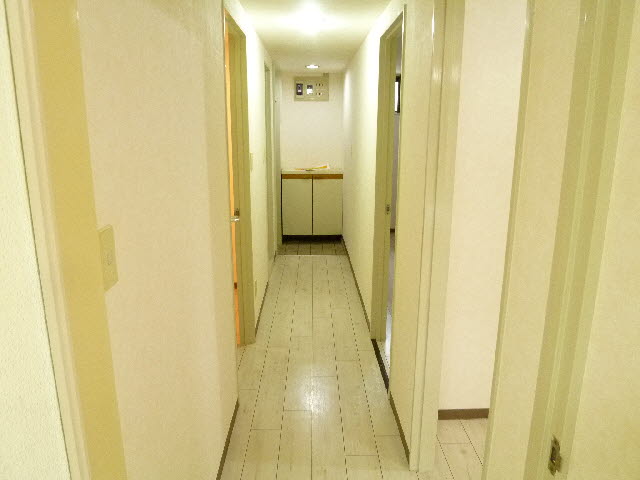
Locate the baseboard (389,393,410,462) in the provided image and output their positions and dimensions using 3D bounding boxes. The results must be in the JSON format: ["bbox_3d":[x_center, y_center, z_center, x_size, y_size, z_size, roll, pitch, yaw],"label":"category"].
[{"bbox_3d":[0.388,0.904,2.271,0.012,0.075,0.501,0,14,-1],"label":"baseboard"}]

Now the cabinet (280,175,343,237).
[{"bbox_3d":[-0.093,-0.499,6.214,0.782,0.819,0.400,0,14,-1],"label":"cabinet"}]

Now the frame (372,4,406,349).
[{"bbox_3d":[0.423,-0.175,2.647,0.120,1.976,0.789,0,14,-1],"label":"frame"}]

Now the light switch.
[{"bbox_3d":[-0.416,0.038,0.906,0.011,0.121,0.061,0,14,-1],"label":"light switch"}]

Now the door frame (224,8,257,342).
[{"bbox_3d":[-0.497,-0.177,2.650,0.120,1.976,0.782,0,14,-1],"label":"door frame"}]

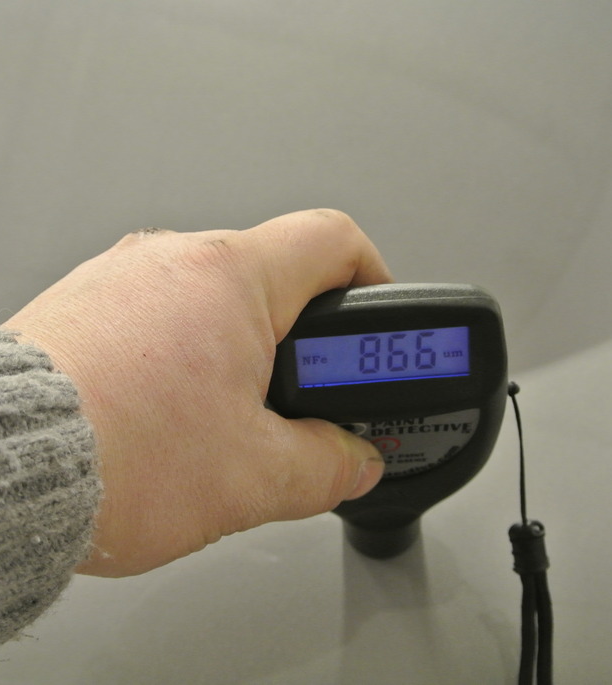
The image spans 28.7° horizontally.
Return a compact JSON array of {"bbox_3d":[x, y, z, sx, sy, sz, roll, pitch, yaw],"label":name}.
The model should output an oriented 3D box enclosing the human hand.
[{"bbox_3d":[-0.028,0.012,0.352,0.130,0.086,0.105,-15,42,-17],"label":"human hand"}]

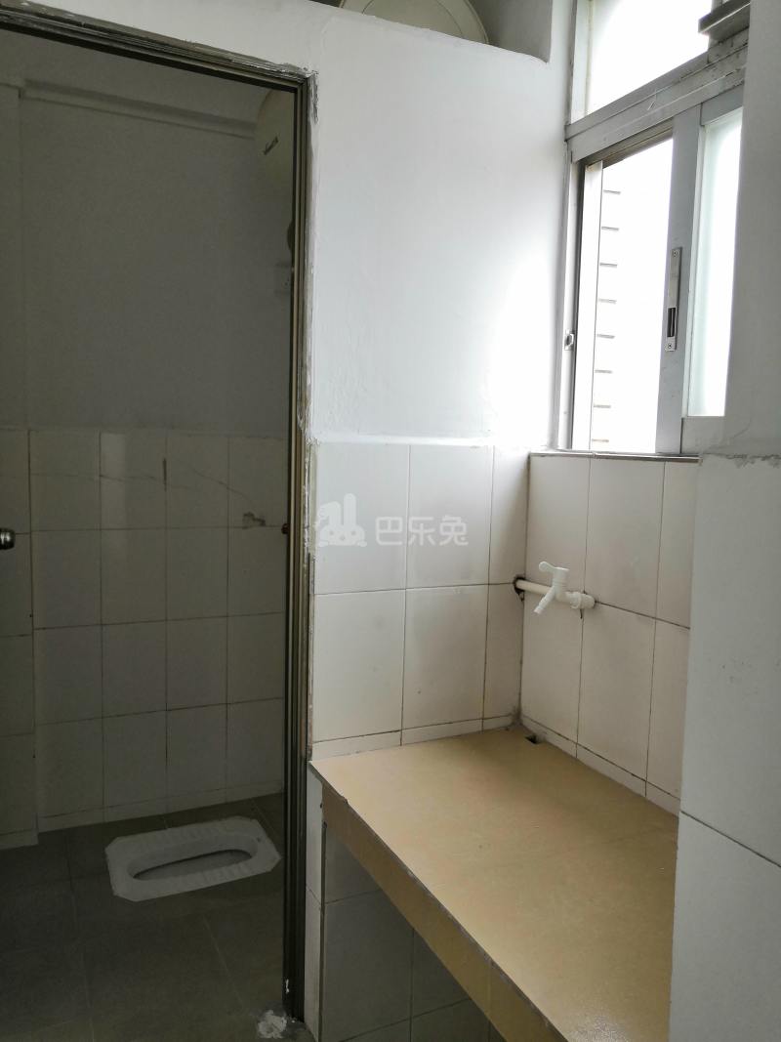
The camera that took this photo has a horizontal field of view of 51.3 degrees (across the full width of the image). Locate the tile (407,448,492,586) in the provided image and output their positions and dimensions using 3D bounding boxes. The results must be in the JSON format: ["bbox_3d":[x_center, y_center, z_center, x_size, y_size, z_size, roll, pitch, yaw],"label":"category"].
[{"bbox_3d":[0.125,-0.009,1.713,0.200,0.300,0.010,-1,6,-25],"label":"tile"}]

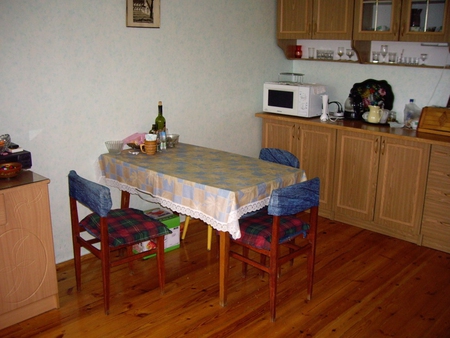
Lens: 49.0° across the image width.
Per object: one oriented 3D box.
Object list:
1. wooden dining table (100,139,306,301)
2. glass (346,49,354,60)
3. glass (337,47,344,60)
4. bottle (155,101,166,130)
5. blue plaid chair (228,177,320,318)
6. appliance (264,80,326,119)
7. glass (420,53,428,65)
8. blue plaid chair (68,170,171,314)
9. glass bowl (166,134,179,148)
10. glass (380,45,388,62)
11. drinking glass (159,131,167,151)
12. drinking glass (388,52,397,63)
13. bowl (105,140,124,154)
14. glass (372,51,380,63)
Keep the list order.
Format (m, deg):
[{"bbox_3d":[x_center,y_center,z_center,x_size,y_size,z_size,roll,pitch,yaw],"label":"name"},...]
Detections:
[{"bbox_3d":[-0.181,0.318,3.376,1.252,0.749,0.674,14,20,41],"label":"wooden dining table"},{"bbox_3d":[1.110,-1.008,4.375,0.068,0.097,0.068,1,15,0],"label":"glass"},{"bbox_3d":[1.075,-1.060,4.575,0.060,0.120,0.060,14,19,41],"label":"glass"},{"bbox_3d":[-0.482,-0.338,3.713,0.077,0.339,0.077,1,15,0],"label":"bottle"},{"bbox_3d":[0.266,0.422,2.968,0.440,0.780,0.450,-13,20,-43],"label":"blue plaid chair"},{"bbox_3d":[0.673,-0.668,4.754,0.495,0.280,0.330,12,18,37],"label":"appliance"},{"bbox_3d":[1.581,-0.866,3.920,0.051,0.082,0.051,1,15,0],"label":"glass"},{"bbox_3d":[-0.615,0.399,2.991,0.460,0.780,0.450,-11,19,-40],"label":"blue plaid chair"},{"bbox_3d":[-0.405,-0.205,3.719,0.128,0.081,0.128,1,15,0],"label":"glass bowl"},{"bbox_3d":[1.386,-0.996,4.293,0.060,0.150,0.060,14,19,41],"label":"glass"},{"bbox_3d":[-0.446,-0.205,3.540,0.058,0.136,0.058,1,15,0],"label":"drinking glass"},{"bbox_3d":[1.440,-0.952,4.252,0.066,0.086,0.066,14,19,41],"label":"drinking glass"},{"bbox_3d":[-0.780,-0.149,3.505,0.131,0.076,0.131,1,15,0],"label":"bowl"},{"bbox_3d":[1.288,-0.948,4.204,0.063,0.094,0.063,1,15,0],"label":"glass"}]

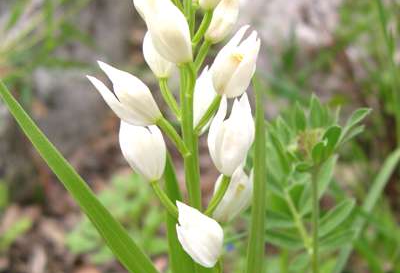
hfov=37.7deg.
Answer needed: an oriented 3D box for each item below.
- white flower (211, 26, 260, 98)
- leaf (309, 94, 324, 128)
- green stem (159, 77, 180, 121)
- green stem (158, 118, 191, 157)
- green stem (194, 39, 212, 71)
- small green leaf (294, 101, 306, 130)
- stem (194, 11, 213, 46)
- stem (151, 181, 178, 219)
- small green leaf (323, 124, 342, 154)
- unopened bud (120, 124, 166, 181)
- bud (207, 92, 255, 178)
[{"bbox_3d":[0.014,-0.030,0.234,0.017,0.028,0.015,11,12,-21],"label":"white flower"},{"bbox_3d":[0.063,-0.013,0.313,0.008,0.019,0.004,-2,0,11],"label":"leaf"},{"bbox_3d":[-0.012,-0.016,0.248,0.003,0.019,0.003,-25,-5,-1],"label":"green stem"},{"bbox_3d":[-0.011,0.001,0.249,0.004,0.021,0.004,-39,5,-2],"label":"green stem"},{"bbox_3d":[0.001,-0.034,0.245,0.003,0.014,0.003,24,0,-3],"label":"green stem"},{"bbox_3d":[0.052,-0.011,0.305,0.005,0.015,0.003,-8,6,0],"label":"small green leaf"},{"bbox_3d":[0.001,-0.044,0.238,0.003,0.015,0.003,22,6,0],"label":"stem"},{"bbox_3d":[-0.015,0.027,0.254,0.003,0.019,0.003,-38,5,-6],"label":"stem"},{"bbox_3d":[0.067,0.003,0.300,0.008,0.018,0.005,30,11,0],"label":"small green leaf"},{"bbox_3d":[-0.023,0.005,0.234,0.017,0.025,0.016,-6,12,17],"label":"unopened bud"},{"bbox_3d":[0.013,0.000,0.234,0.017,0.032,0.016,6,12,-11],"label":"bud"}]

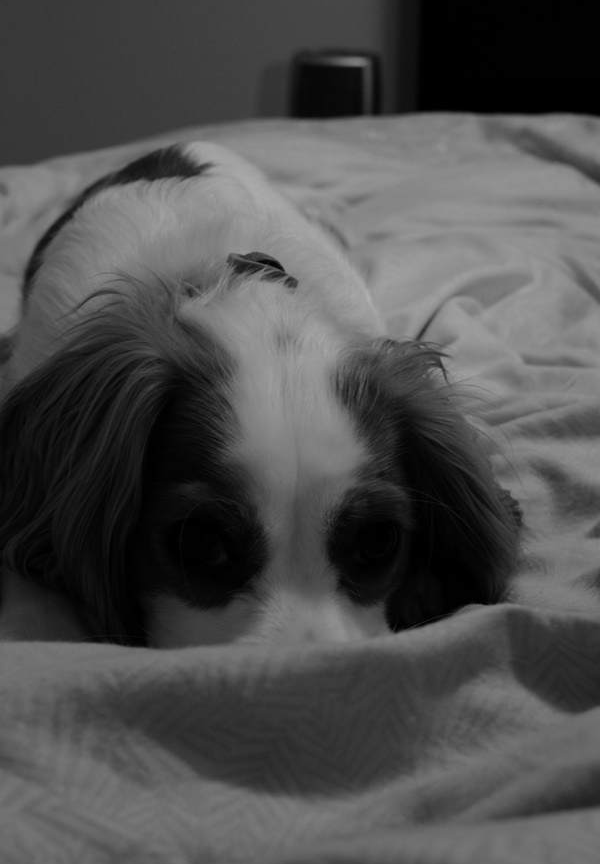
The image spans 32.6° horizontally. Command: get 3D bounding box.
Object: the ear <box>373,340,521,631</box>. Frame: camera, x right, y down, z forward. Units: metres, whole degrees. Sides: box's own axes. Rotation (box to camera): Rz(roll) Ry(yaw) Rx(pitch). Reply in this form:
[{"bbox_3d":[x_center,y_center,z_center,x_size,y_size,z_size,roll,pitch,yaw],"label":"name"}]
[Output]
[{"bbox_3d":[0.067,0.028,0.465,0.066,0.122,0.065,1,22,2],"label":"ear"}]

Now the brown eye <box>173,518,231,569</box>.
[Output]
[{"bbox_3d":[-0.042,0.048,0.437,0.025,0.020,0.017,3,14,11],"label":"brown eye"}]

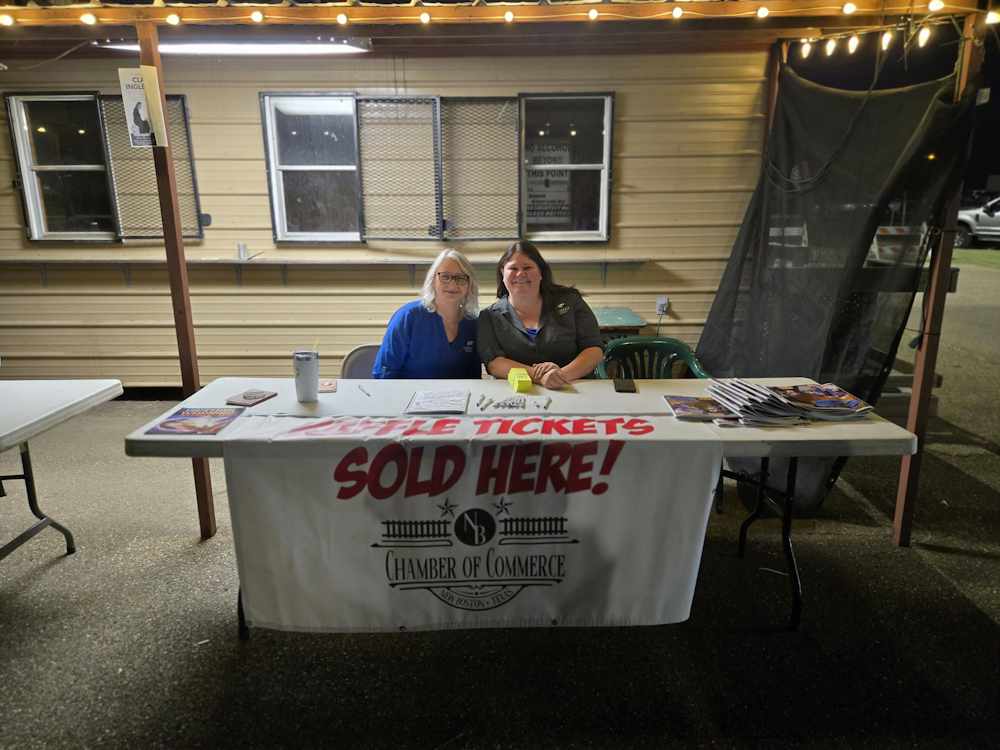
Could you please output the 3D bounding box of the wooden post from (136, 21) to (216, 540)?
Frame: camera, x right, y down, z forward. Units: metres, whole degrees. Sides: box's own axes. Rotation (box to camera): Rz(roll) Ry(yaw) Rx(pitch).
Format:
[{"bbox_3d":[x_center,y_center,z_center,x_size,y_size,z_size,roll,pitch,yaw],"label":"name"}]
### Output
[{"bbox_3d":[-1.317,-0.299,2.758,0.052,2.108,0.052,0,14,0],"label":"wooden post"}]

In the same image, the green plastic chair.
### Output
[{"bbox_3d":[0.770,0.231,3.344,0.580,0.800,0.570,0,14,0],"label":"green plastic chair"}]

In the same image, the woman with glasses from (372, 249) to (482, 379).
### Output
[{"bbox_3d":[-0.315,0.056,3.085,0.520,1.260,0.720,-1,14,-6],"label":"woman with glasses"}]

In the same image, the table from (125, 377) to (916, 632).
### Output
[{"bbox_3d":[0.070,0.471,2.473,2.440,0.754,0.755,0,14,-1],"label":"table"}]

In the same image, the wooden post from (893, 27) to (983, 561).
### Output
[{"bbox_3d":[1.756,-0.282,2.683,0.055,2.117,0.055,-1,14,0],"label":"wooden post"}]

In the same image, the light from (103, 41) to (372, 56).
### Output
[{"bbox_3d":[-1.246,-1.538,3.130,1.280,0.070,0.150,0,14,2],"label":"light"}]

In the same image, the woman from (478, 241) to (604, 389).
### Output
[{"bbox_3d":[0.185,0.056,3.033,0.580,1.290,0.780,0,14,2],"label":"woman"}]

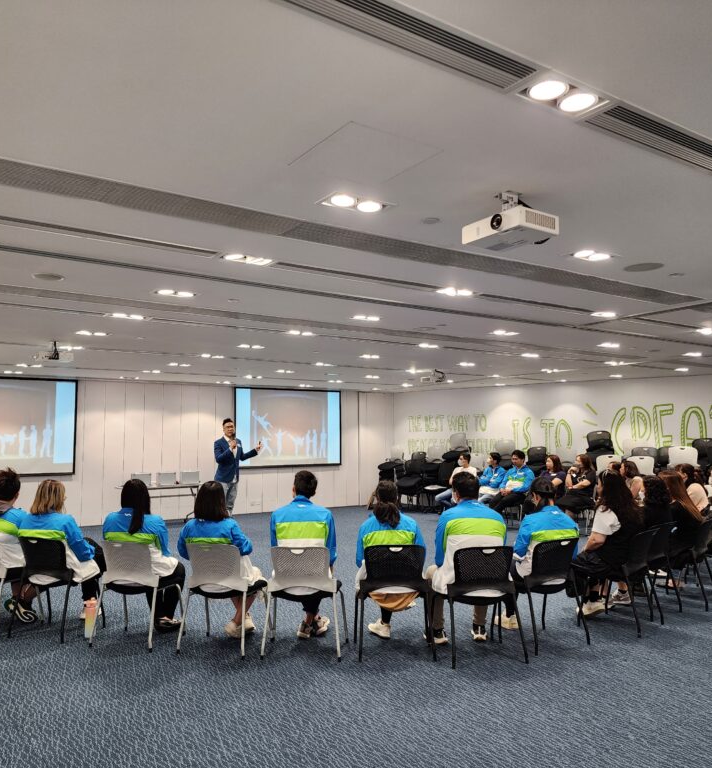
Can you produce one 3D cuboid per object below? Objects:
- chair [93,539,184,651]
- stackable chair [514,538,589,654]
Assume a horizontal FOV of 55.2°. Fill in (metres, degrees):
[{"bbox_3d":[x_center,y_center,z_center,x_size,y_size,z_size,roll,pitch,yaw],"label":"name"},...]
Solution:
[{"bbox_3d":[-1.693,1.604,5.332,0.540,0.790,0.510,-2,-5,17],"label":"chair"},{"bbox_3d":[1.409,1.560,5.177,0.550,0.790,0.520,2,-5,-31],"label":"stackable chair"}]

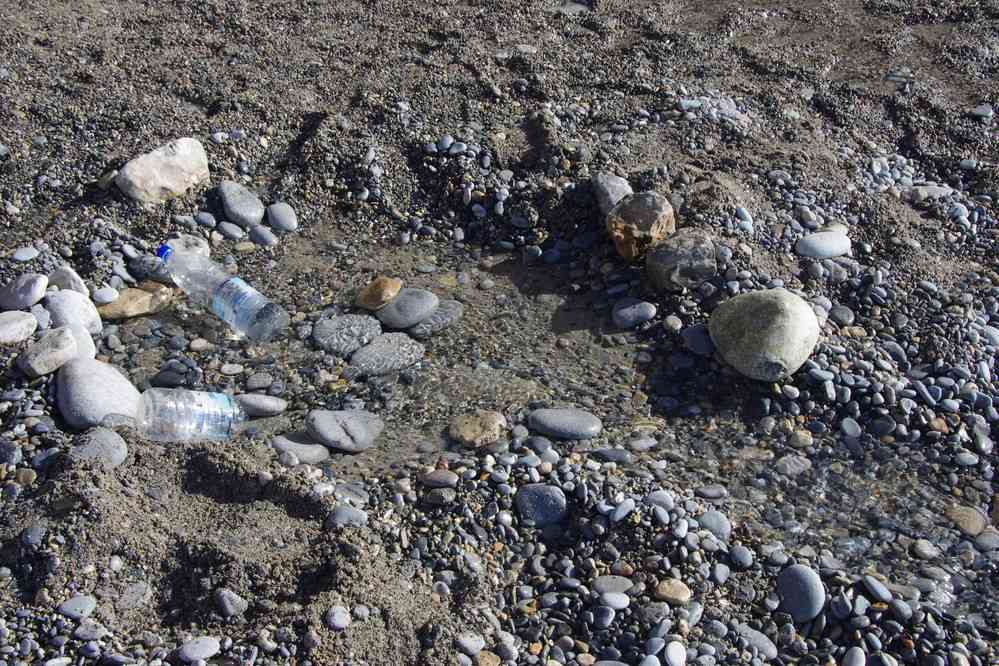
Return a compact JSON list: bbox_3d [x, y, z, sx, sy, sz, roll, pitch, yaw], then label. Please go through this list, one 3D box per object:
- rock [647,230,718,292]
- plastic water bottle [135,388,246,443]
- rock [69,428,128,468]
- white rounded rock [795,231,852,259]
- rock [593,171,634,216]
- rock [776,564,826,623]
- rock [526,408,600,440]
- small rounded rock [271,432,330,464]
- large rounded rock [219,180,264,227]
[{"bbox_3d":[0.350,-0.140,2.620,0.134,0.117,0.139,0,35,0],"label":"rock"},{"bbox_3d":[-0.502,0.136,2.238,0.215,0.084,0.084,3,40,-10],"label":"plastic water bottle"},{"bbox_3d":[-0.639,0.188,2.176,0.094,0.060,0.086,0,40,0],"label":"rock"},{"bbox_3d":[0.618,-0.169,2.602,0.107,0.045,0.070,-3,40,-4],"label":"white rounded rock"},{"bbox_3d":[0.232,-0.271,2.724,0.090,0.090,0.100,-10,41,-11],"label":"rock"},{"bbox_3d":[0.434,0.374,1.954,0.072,0.064,0.090,-6,40,-8],"label":"rock"},{"bbox_3d":[0.112,0.156,2.316,0.126,0.042,0.069,3,35,4],"label":"rock"},{"bbox_3d":[-0.332,0.191,2.265,0.101,0.043,0.071,6,35,8],"label":"small rounded rock"},{"bbox_3d":[-0.513,-0.256,2.705,0.085,0.078,0.115,-13,42,-15],"label":"large rounded rock"}]

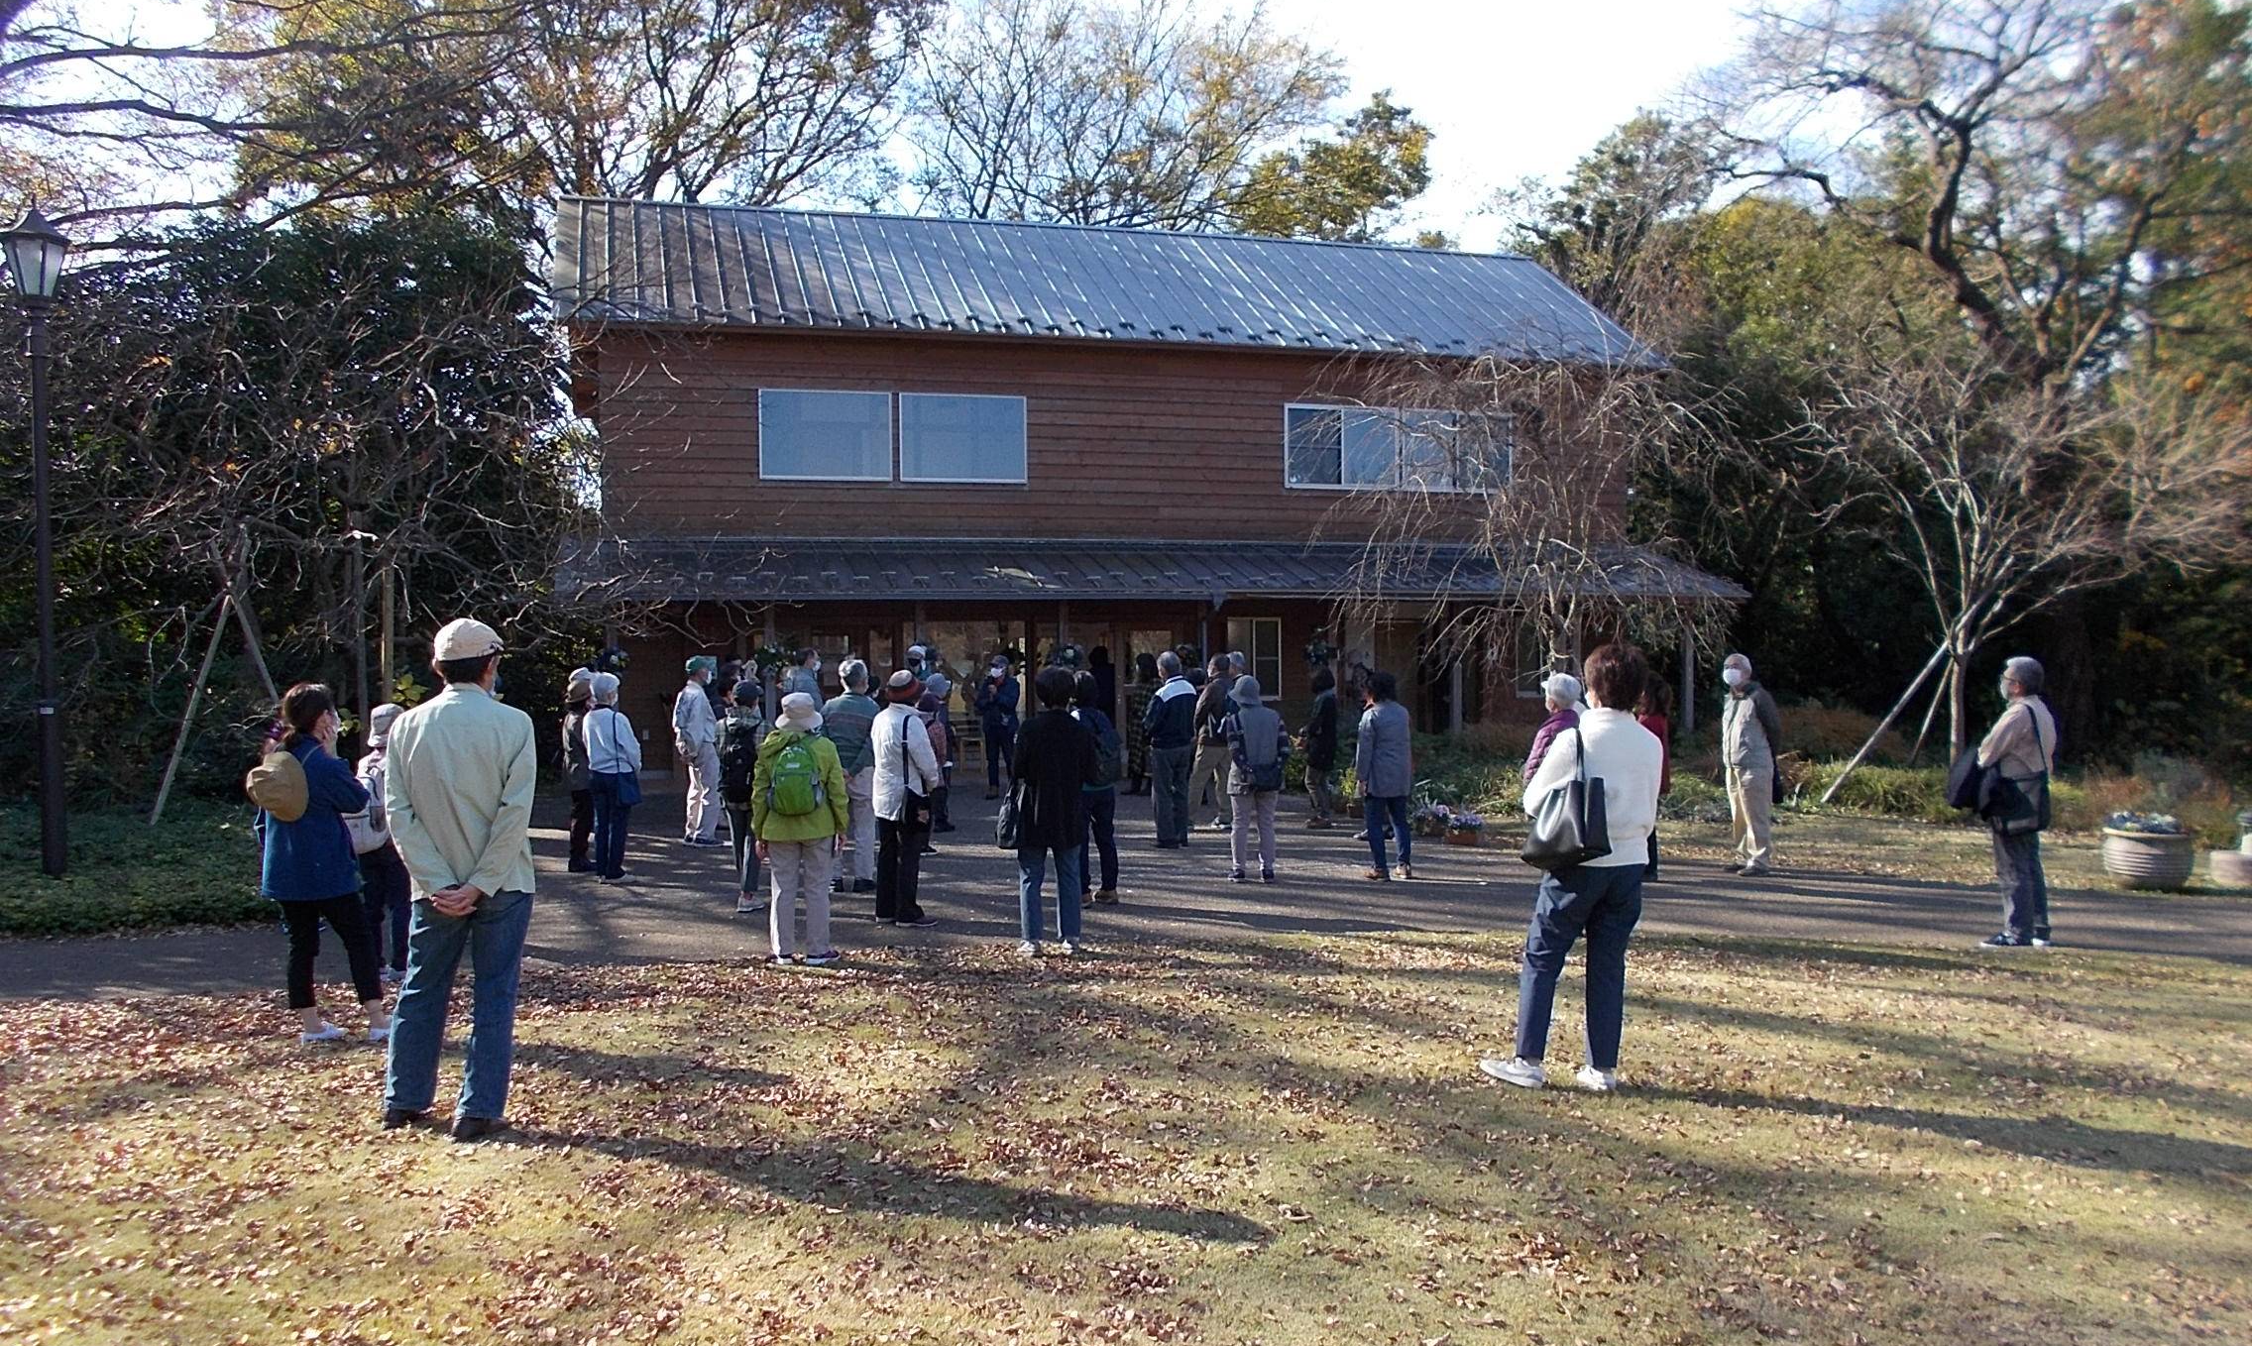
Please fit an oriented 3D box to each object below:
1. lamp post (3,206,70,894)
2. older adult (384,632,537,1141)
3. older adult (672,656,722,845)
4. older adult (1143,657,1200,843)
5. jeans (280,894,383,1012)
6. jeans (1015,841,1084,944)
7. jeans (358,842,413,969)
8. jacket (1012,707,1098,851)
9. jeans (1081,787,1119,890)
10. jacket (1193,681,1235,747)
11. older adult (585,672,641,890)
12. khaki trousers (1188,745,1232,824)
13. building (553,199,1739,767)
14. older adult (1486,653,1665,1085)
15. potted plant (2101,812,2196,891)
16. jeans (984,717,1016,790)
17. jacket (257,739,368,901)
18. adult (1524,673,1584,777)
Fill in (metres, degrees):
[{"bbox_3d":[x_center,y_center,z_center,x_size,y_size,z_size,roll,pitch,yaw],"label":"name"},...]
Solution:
[{"bbox_3d":[-7.984,-0.954,12.400,0.470,4.970,0.470,-1,0,0],"label":"lamp post"},{"bbox_3d":[-2.235,0.687,5.670,0.510,1.710,0.370,-1,0,4],"label":"older adult"},{"bbox_3d":[-3.850,0.704,15.200,0.350,1.700,0.460,-1,1,-37],"label":"older adult"},{"bbox_3d":[0.391,0.667,14.750,0.500,1.680,0.360,-1,0,-25],"label":"older adult"},{"bbox_3d":[-3.327,1.119,7.100,0.340,0.700,0.380,-1,1,-44],"label":"jeans"},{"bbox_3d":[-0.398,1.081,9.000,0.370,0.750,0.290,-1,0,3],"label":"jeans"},{"bbox_3d":[-3.971,1.216,9.100,0.350,0.780,0.270,-1,0,12],"label":"jeans"},{"bbox_3d":[-0.374,0.566,9.000,0.480,0.780,0.320,-1,0,3],"label":"jacket"},{"bbox_3d":[-0.197,1.039,10.800,0.340,0.740,0.280,-1,1,-30],"label":"jeans"},{"bbox_3d":[0.833,0.376,15.700,0.440,0.660,0.310,-1,1,-34],"label":"jacket"},{"bbox_3d":[-3.814,0.773,12.600,0.440,1.570,0.340,-1,0,16],"label":"older adult"},{"bbox_3d":[0.800,1.012,15.700,0.400,0.800,0.350,-1,1,-34],"label":"khaki trousers"},{"bbox_3d":[-0.022,-2.857,27.185,17.063,8.654,8.658,-1,0,-17],"label":"building"},{"bbox_3d":[1.593,0.686,5.970,0.520,1.590,0.420,-1,1,-30],"label":"older adult"},{"bbox_3d":[7.319,1.265,12.100,0.640,0.530,0.640,-1,0,0],"label":"potted plant"},{"bbox_3d":[-1.495,0.962,20.100,0.400,0.880,0.260,-1,0,-3],"label":"jeans"},{"bbox_3d":[-3.543,0.633,7.380,0.460,0.730,0.400,-1,0,27],"label":"jacket"},{"bbox_3d":[2.795,0.811,10.900,0.360,1.490,0.460,0,1,41],"label":"adult"}]

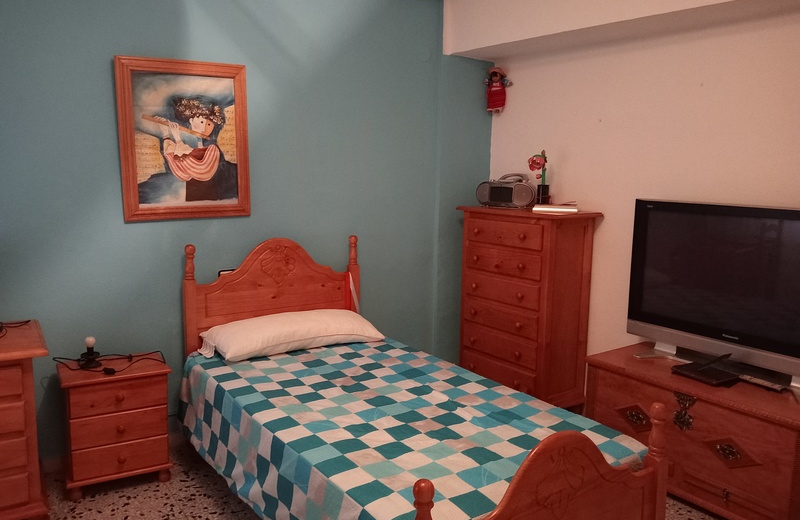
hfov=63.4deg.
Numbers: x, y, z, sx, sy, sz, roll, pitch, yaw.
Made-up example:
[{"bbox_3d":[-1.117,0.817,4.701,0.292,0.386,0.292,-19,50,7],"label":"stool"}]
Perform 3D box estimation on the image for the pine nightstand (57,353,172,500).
[{"bbox_3d":[-1.289,0.741,2.943,0.440,0.518,0.327,-4,9,-31],"label":"pine nightstand"}]

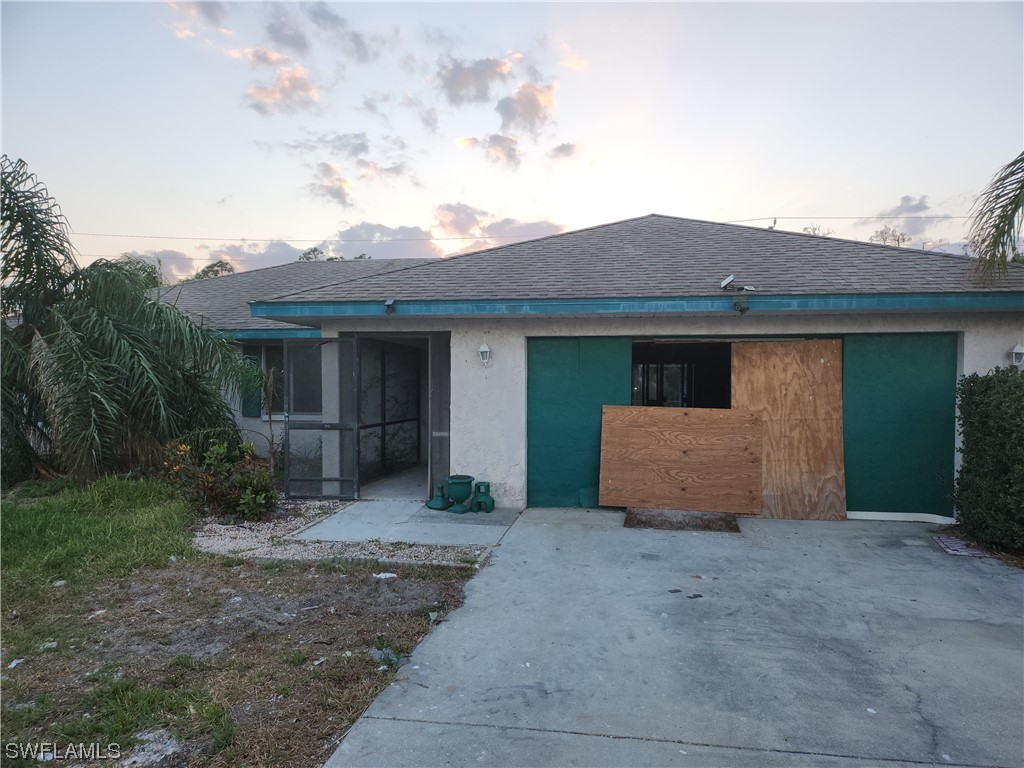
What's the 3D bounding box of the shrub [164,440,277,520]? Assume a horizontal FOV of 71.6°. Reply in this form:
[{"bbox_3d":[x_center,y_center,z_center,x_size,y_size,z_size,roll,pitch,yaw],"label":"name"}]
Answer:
[{"bbox_3d":[-3.550,1.120,8.650,1.300,0.900,1.100,0,0,8],"label":"shrub"}]

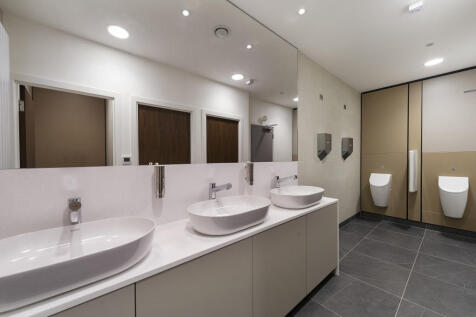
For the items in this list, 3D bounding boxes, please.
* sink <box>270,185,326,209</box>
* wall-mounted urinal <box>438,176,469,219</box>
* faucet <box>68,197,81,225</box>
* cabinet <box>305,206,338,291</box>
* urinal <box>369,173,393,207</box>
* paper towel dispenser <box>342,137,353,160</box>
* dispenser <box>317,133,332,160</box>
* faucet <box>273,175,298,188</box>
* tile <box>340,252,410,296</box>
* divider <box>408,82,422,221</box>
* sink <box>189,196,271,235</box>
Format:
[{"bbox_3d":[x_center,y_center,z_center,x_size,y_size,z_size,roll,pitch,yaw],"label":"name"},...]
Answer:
[{"bbox_3d":[0.586,0.369,1.811,0.613,0.115,0.390,0,0,-41],"label":"sink"},{"bbox_3d":[3.357,0.612,2.877,0.320,0.635,0.320,0,0,-41],"label":"wall-mounted urinal"},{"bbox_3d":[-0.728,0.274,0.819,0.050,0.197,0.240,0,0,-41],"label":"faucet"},{"bbox_3d":[0.642,0.785,1.875,0.660,0.700,0.467,0,0,-41],"label":"cabinet"},{"bbox_3d":[2.742,0.612,3.575,0.320,0.630,0.320,0,0,-41],"label":"urinal"},{"bbox_3d":[1.940,-0.168,3.260,0.240,0.393,0.100,0,0,-41],"label":"paper towel dispenser"},{"bbox_3d":[1.249,-0.164,2.651,0.240,0.388,0.100,0,0,-41],"label":"dispenser"},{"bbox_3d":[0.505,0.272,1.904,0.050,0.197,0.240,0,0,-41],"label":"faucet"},{"bbox_3d":[1.448,1.221,2.013,0.590,0.012,0.587,0,0,-41],"label":"tile"},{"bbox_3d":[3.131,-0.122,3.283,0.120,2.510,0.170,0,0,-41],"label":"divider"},{"bbox_3d":[-0.032,0.370,1.267,0.615,0.115,0.390,0,0,-41],"label":"sink"}]

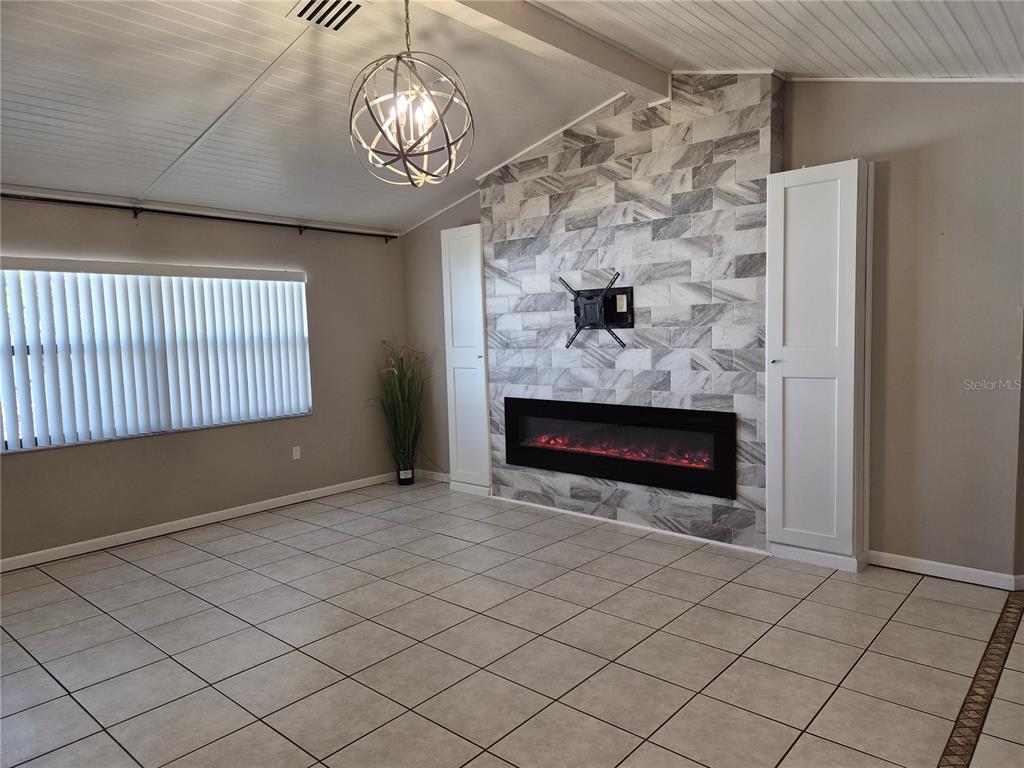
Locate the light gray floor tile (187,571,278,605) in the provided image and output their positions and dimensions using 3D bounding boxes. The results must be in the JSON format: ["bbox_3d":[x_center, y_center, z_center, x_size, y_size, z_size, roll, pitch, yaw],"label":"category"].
[{"bbox_3d":[-1.637,1.200,4.031,0.402,0.010,0.402,3,6,41],"label":"light gray floor tile"}]

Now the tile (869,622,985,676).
[{"bbox_3d":[1.896,1.207,3.104,0.406,0.010,0.406,3,6,41],"label":"tile"}]

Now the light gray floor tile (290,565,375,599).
[{"bbox_3d":[-1.079,1.203,4.120,0.409,0.010,0.409,3,6,41],"label":"light gray floor tile"}]

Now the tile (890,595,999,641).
[{"bbox_3d":[2.145,1.157,3.379,0.397,0.012,0.401,3,6,41],"label":"tile"}]

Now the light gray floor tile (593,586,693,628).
[{"bbox_3d":[0.699,1.193,3.622,0.406,0.010,0.406,3,6,41],"label":"light gray floor tile"}]

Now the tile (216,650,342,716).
[{"bbox_3d":[-0.999,1.288,2.928,0.406,0.010,0.406,3,6,41],"label":"tile"}]

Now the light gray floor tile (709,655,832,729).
[{"bbox_3d":[1.029,1.230,2.728,0.402,0.010,0.402,2,6,41],"label":"light gray floor tile"}]

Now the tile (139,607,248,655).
[{"bbox_3d":[-1.596,1.242,3.425,0.402,0.010,0.402,2,6,41],"label":"tile"}]

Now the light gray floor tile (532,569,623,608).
[{"bbox_3d":[0.387,1.159,3.853,0.402,0.010,0.402,2,6,41],"label":"light gray floor tile"}]

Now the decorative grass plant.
[{"bbox_3d":[-1.037,0.283,6.577,0.470,1.380,0.420,-2,5,-9],"label":"decorative grass plant"}]

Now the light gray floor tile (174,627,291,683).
[{"bbox_3d":[-1.316,1.281,3.229,0.409,0.010,0.409,3,6,41],"label":"light gray floor tile"}]

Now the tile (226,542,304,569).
[{"bbox_3d":[-1.667,1.155,4.579,0.401,0.012,0.401,3,6,41],"label":"tile"}]

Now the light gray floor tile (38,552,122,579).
[{"bbox_3d":[-2.823,1.189,4.518,0.402,0.010,0.402,3,6,41],"label":"light gray floor tile"}]

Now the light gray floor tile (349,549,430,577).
[{"bbox_3d":[-0.802,1.164,4.415,0.406,0.010,0.406,3,6,41],"label":"light gray floor tile"}]

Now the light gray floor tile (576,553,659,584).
[{"bbox_3d":[0.657,1.132,4.181,0.402,0.010,0.402,3,6,41],"label":"light gray floor tile"}]

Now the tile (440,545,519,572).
[{"bbox_3d":[-0.220,1.132,4.394,0.402,0.010,0.402,2,6,41],"label":"tile"}]

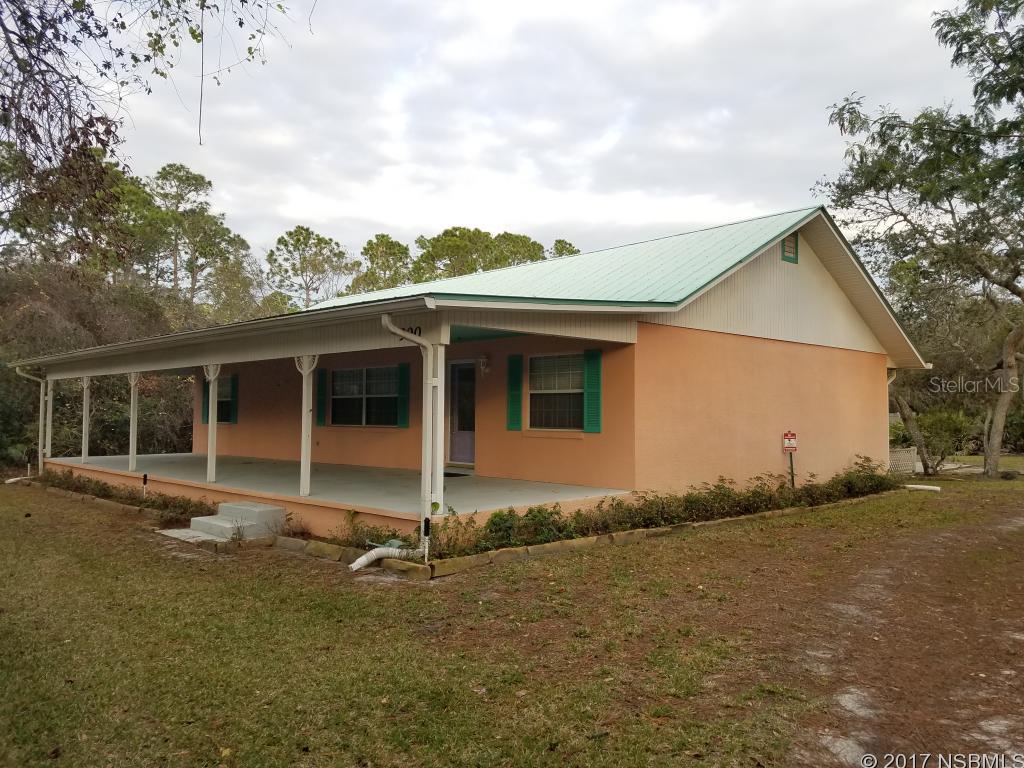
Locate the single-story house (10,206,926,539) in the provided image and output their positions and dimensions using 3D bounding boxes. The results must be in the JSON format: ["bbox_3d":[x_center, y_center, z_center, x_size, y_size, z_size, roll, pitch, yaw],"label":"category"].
[{"bbox_3d":[-1.198,-0.484,20.052,17.322,5.685,16.711,-2,-3,45],"label":"single-story house"}]

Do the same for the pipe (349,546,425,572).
[{"bbox_3d":[-1.416,1.967,8.705,0.940,0.221,0.213,1,-2,-33],"label":"pipe"}]

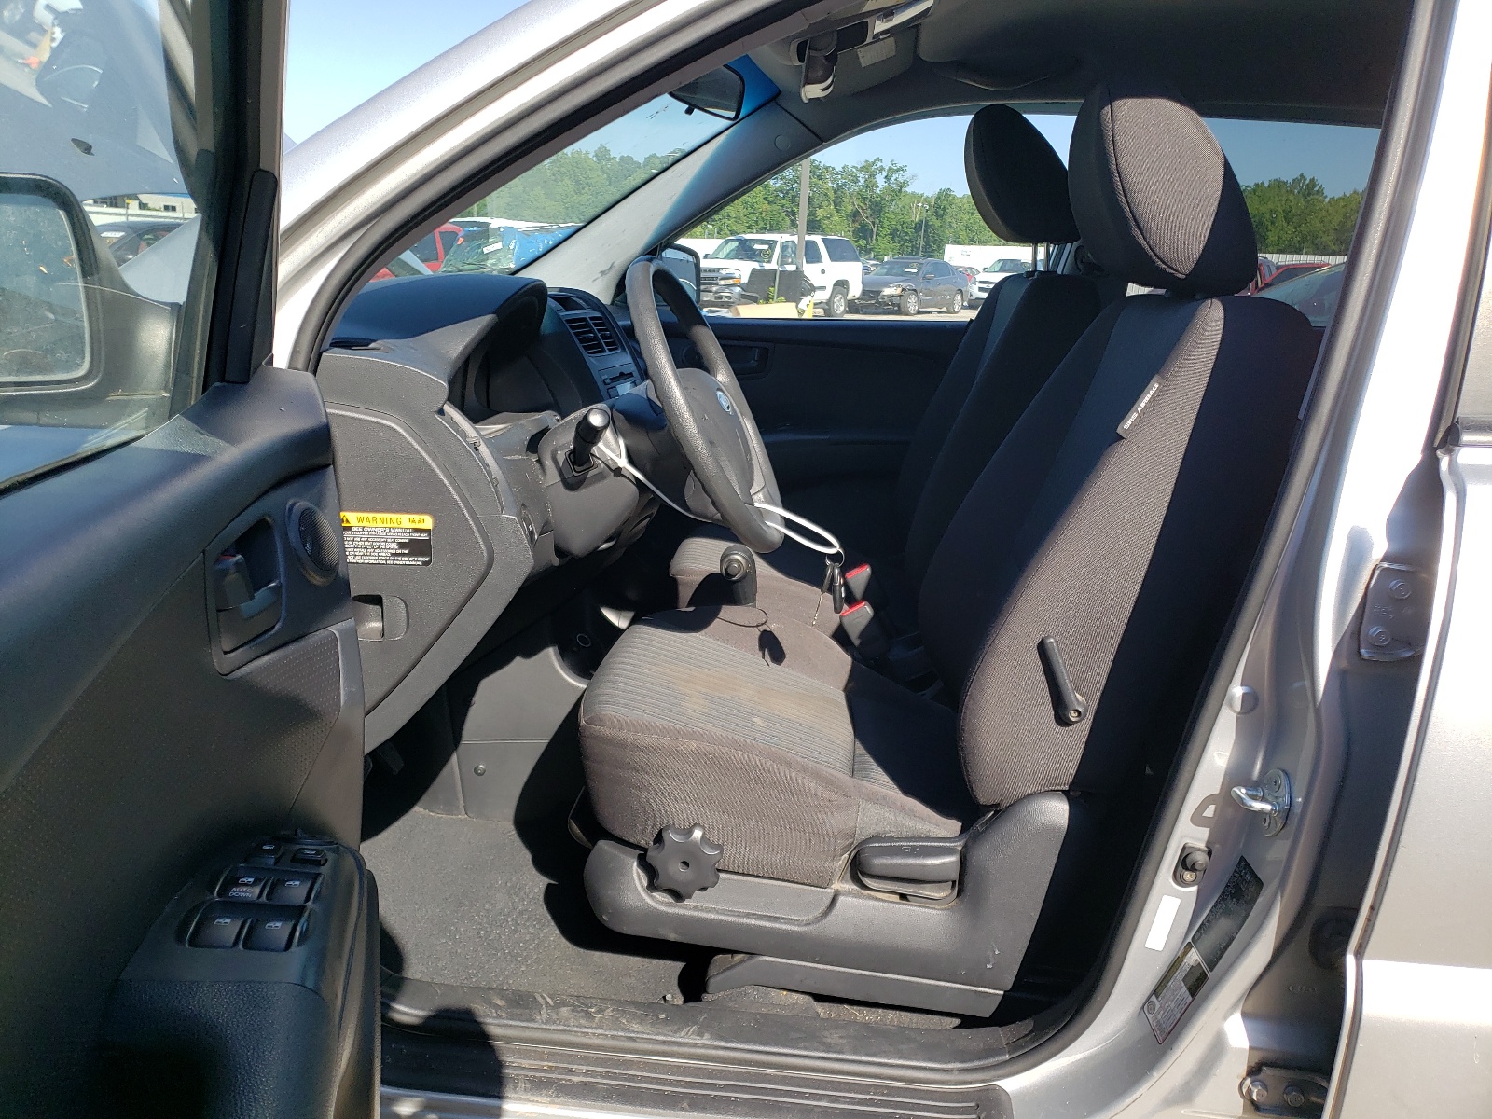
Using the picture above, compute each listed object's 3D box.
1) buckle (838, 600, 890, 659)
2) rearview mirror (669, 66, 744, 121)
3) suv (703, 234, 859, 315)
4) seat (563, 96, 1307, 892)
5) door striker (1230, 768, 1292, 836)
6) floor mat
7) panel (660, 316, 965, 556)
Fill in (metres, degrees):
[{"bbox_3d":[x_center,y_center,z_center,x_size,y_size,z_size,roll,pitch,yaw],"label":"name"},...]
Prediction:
[{"bbox_3d":[0.179,0.108,1.673,0.042,0.082,0.026,-23,11,12],"label":"buckle"},{"bbox_3d":[-0.082,-0.678,1.587,0.045,0.070,0.240,20,22,28],"label":"rearview mirror"},{"bbox_3d":[0.610,-6.400,25.100,2.000,1.900,5.050,13,18,35],"label":"suv"},{"bbox_3d":[0.223,-0.072,1.355,0.760,0.930,0.510,4,15,6],"label":"seat"},{"bbox_3d":[0.439,0.206,0.953,0.043,0.058,0.045,0,15,-7],"label":"door striker"},{"bbox_3d":[-0.297,0.432,1.496,0.570,0.025,0.460,4,15,6],"label":"floor mat"},{"bbox_3d":[0.126,-0.203,2.426,0.950,0.610,0.100,4,15,6],"label":"panel"}]

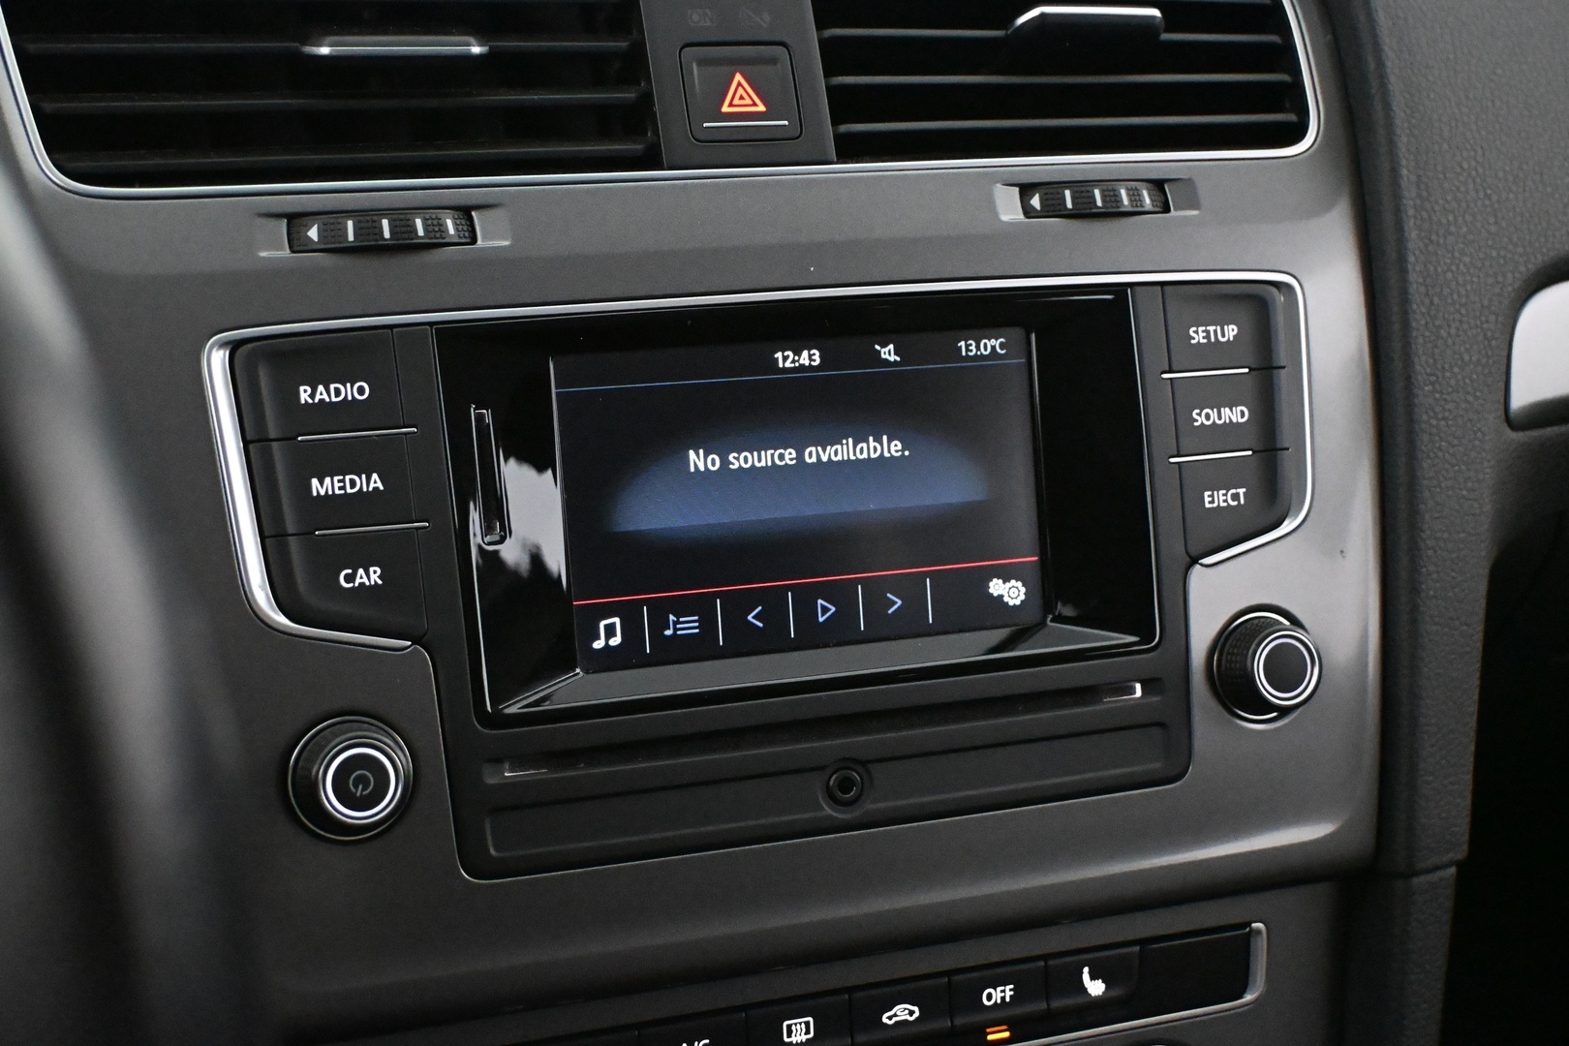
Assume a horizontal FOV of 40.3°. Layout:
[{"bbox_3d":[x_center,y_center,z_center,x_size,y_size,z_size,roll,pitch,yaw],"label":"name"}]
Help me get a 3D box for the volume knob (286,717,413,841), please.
[{"bbox_3d":[-0.082,0.050,0.410,0.024,0.024,0.014,-5,1,-18],"label":"volume knob"}]

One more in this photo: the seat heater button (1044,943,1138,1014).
[{"bbox_3d":[0.070,0.103,0.484,0.023,0.011,0.005,-5,1,-19],"label":"seat heater button"}]

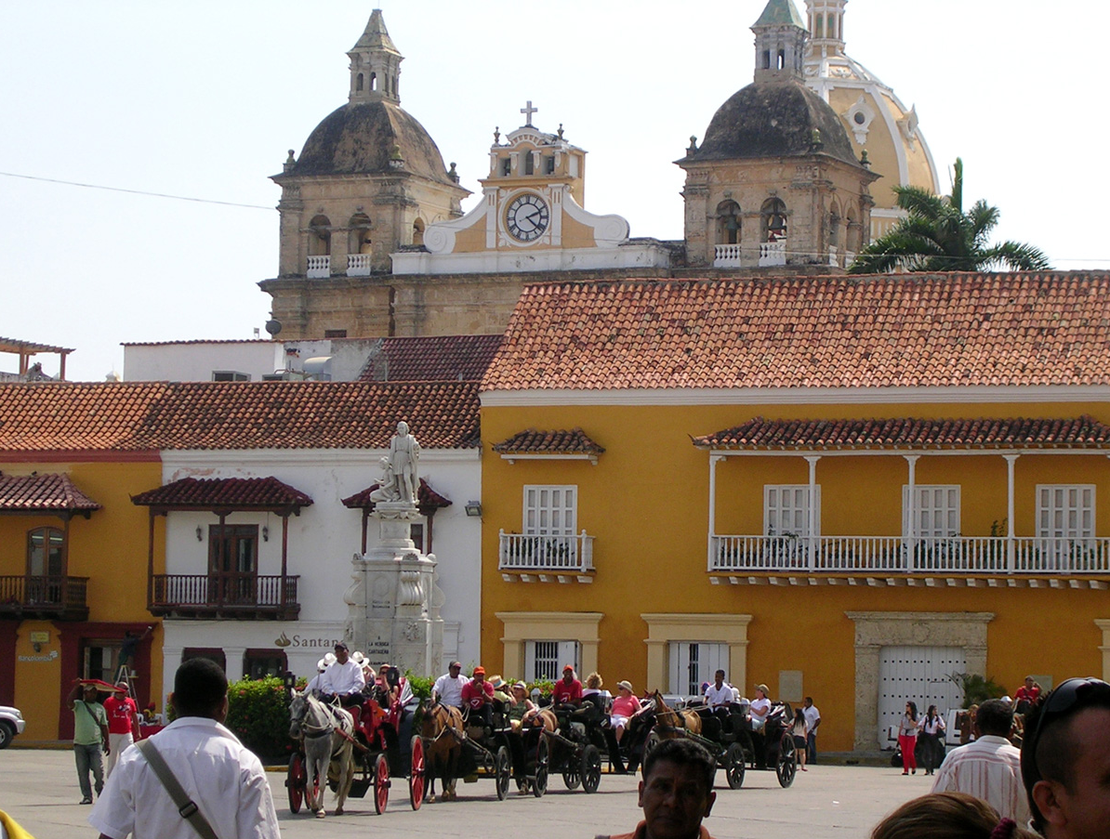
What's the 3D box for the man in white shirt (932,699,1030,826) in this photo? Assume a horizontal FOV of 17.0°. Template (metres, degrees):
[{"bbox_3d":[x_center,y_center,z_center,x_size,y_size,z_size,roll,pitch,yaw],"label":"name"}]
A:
[{"bbox_3d":[1.937,2.067,16.500,0.540,1.640,0.340,1,-4,0],"label":"man in white shirt"}]

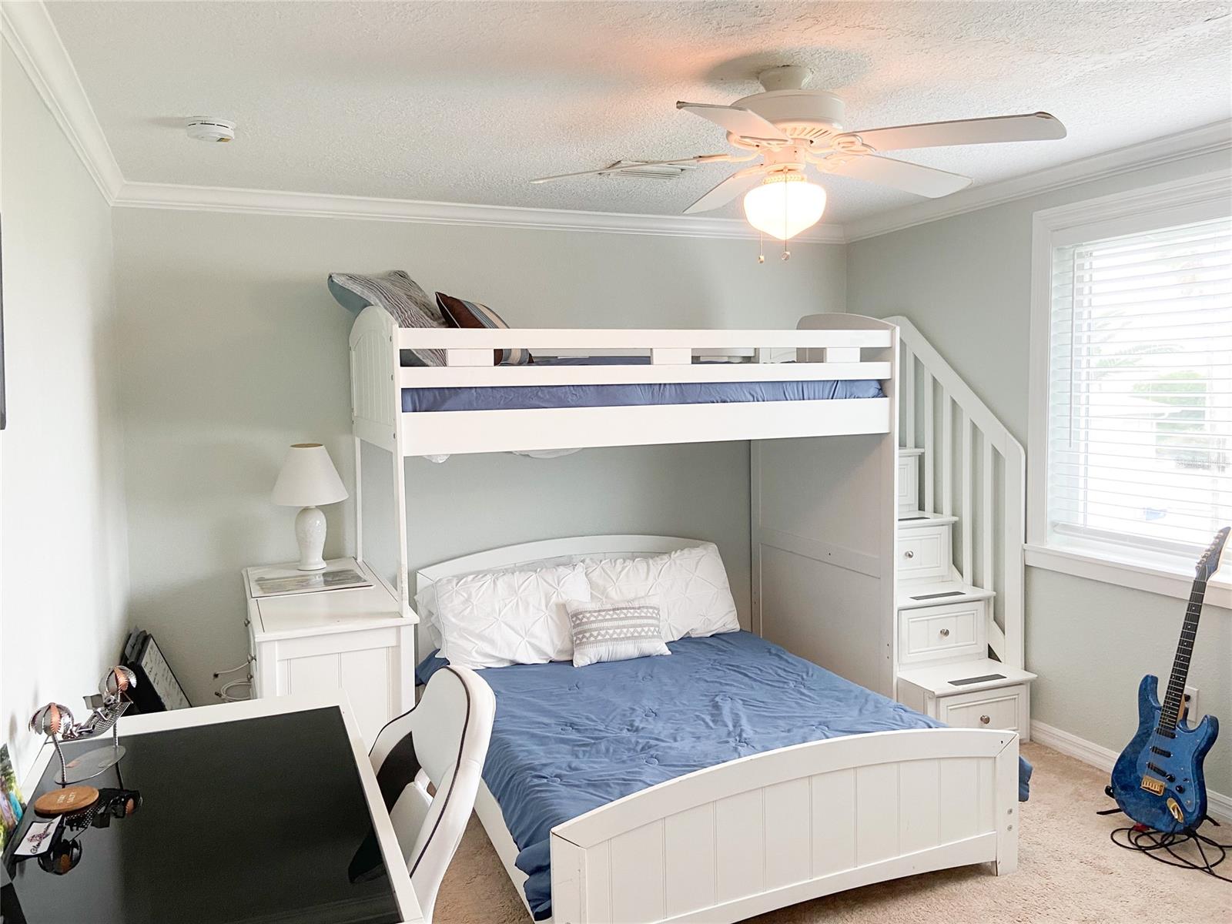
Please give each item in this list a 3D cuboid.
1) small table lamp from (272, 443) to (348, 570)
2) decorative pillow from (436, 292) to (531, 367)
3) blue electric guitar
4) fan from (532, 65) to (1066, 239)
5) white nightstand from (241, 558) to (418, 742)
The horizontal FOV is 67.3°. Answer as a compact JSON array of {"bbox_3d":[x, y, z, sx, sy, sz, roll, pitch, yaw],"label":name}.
[{"bbox_3d":[-1.239,0.182,3.745,0.287,0.497,0.287,-3,5,-23],"label":"small table lamp"},{"bbox_3d":[-0.509,-0.511,3.636,0.140,0.400,0.400,-44,-5,12],"label":"decorative pillow"},{"bbox_3d":[1.804,0.685,2.937,0.070,0.985,0.320,19,-6,-21],"label":"blue electric guitar"},{"bbox_3d":[0.441,-0.798,2.412,1.320,0.429,1.320,-3,5,-23],"label":"fan"},{"bbox_3d":[-1.062,0.866,3.384,0.495,0.794,1.157,-3,5,-23],"label":"white nightstand"}]

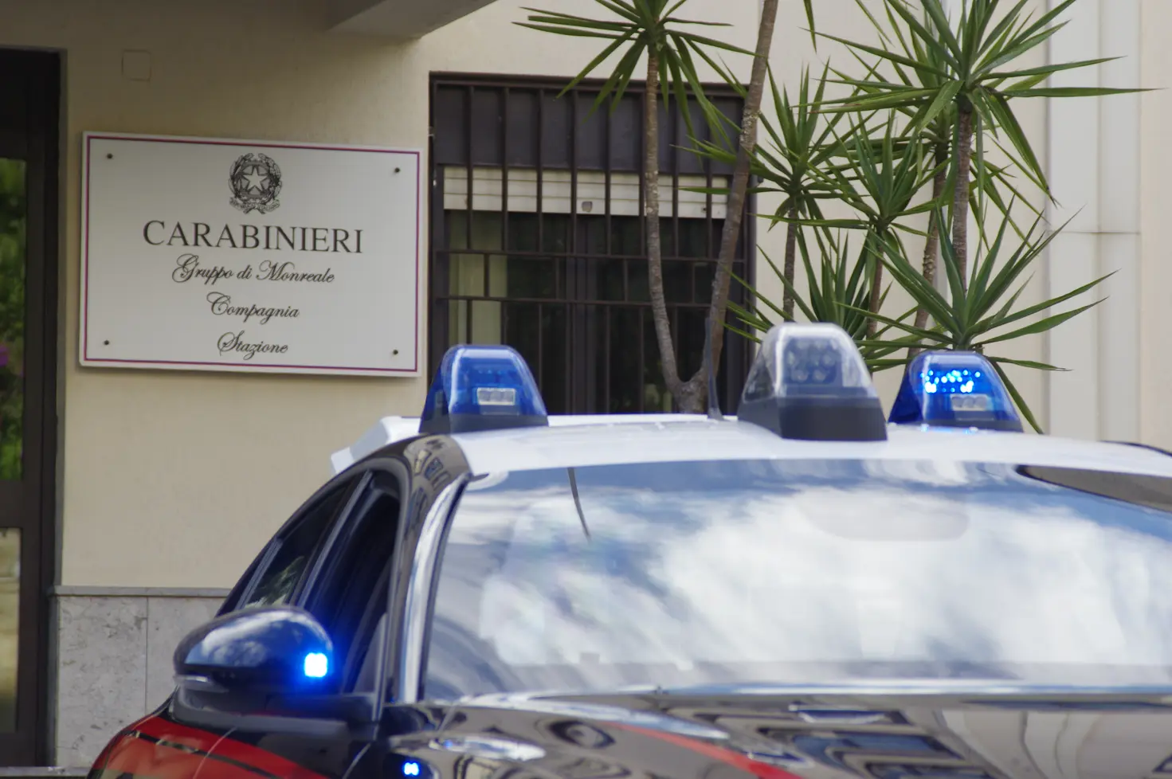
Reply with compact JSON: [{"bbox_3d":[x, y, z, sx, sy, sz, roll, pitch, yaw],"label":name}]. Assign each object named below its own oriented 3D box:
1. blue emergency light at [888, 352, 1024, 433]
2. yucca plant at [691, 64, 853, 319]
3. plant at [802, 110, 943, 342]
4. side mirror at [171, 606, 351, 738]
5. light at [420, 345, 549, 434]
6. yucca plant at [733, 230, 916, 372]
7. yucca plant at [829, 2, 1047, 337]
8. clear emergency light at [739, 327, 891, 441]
[{"bbox_3d":[0.568,0.001,11.100,0.155,0.122,0.200,1,-1,-13],"label":"blue emergency light"},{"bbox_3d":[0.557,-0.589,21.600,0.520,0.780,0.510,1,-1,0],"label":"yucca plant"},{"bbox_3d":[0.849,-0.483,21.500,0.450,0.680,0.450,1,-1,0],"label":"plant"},{"bbox_3d":[-0.435,0.378,9.700,0.235,0.170,0.160,1,-1,-13],"label":"side mirror"},{"bbox_3d":[-0.153,-0.001,10.950,0.155,0.128,0.200,1,-1,-13],"label":"light"},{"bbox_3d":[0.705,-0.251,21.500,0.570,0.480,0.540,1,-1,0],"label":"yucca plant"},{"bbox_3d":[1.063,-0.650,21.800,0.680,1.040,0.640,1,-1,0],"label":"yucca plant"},{"bbox_3d":[0.331,-0.009,10.550,0.160,0.165,0.250,1,-1,-13],"label":"clear emergency light"}]

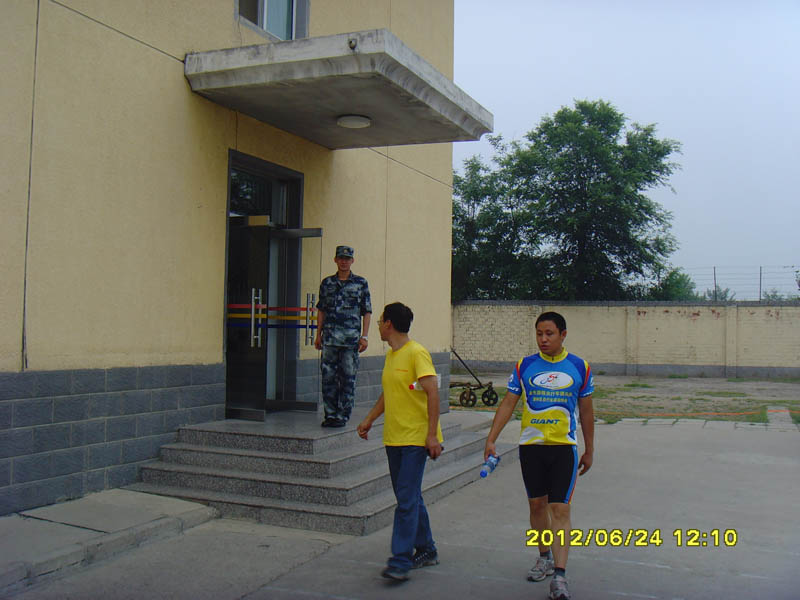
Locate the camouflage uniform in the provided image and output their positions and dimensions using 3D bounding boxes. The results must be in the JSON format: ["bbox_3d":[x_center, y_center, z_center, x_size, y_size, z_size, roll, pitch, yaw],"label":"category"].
[{"bbox_3d":[-0.575,0.467,9.171,0.530,1.520,0.310,1,-2,21],"label":"camouflage uniform"}]

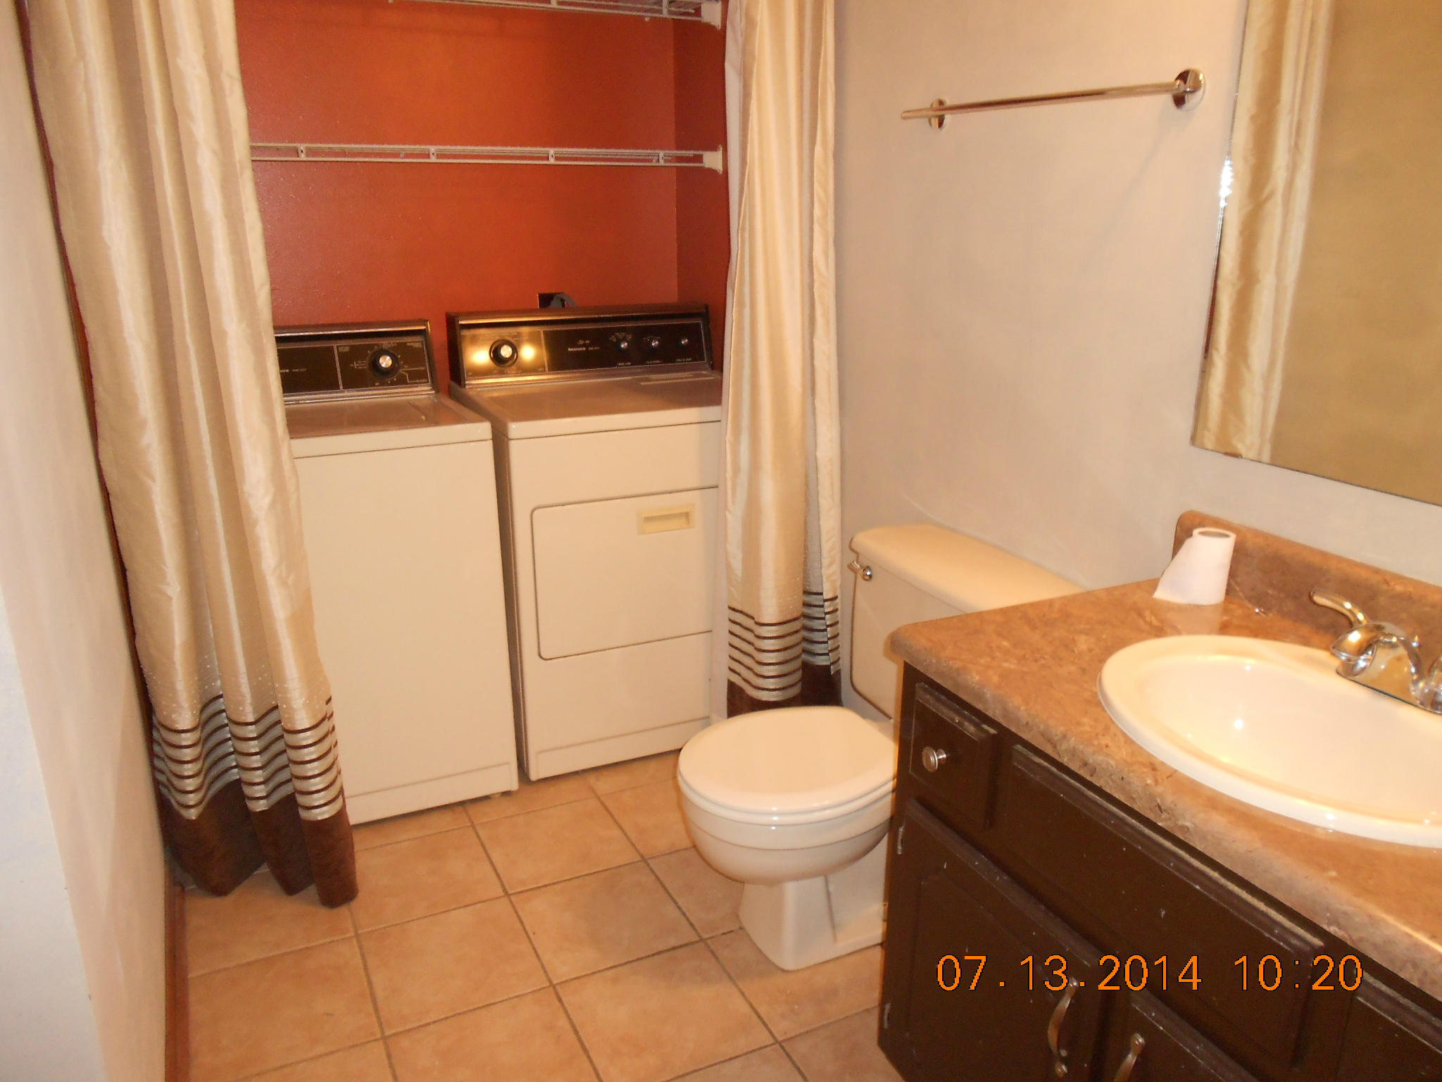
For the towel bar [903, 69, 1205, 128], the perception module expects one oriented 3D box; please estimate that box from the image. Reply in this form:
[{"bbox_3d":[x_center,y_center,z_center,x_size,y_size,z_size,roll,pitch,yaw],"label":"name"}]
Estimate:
[{"bbox_3d":[0.545,-0.770,1.906,0.065,0.058,0.711,-8,19,-25],"label":"towel bar"}]

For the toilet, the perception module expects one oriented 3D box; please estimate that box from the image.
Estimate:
[{"bbox_3d":[0.252,0.415,2.074,0.707,0.713,0.519,-8,19,-25],"label":"toilet"}]

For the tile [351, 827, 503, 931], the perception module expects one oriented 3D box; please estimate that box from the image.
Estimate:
[{"bbox_3d":[-0.640,0.715,2.308,0.297,0.010,0.297,-8,19,-25],"label":"tile"}]

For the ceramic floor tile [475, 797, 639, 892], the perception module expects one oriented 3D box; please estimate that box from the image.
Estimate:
[{"bbox_3d":[-0.369,0.679,2.435,0.297,0.010,0.297,-8,19,-25],"label":"ceramic floor tile"}]

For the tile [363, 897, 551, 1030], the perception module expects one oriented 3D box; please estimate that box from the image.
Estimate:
[{"bbox_3d":[-0.508,0.795,2.048,0.297,0.010,0.297,-8,19,-25],"label":"tile"}]

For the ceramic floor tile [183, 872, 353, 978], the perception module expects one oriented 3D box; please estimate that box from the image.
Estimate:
[{"bbox_3d":[-0.912,0.752,2.180,0.297,0.010,0.297,-8,19,-25],"label":"ceramic floor tile"}]

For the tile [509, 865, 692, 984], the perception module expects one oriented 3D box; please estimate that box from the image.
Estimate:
[{"bbox_3d":[-0.236,0.758,2.175,0.297,0.010,0.297,-8,19,-25],"label":"tile"}]

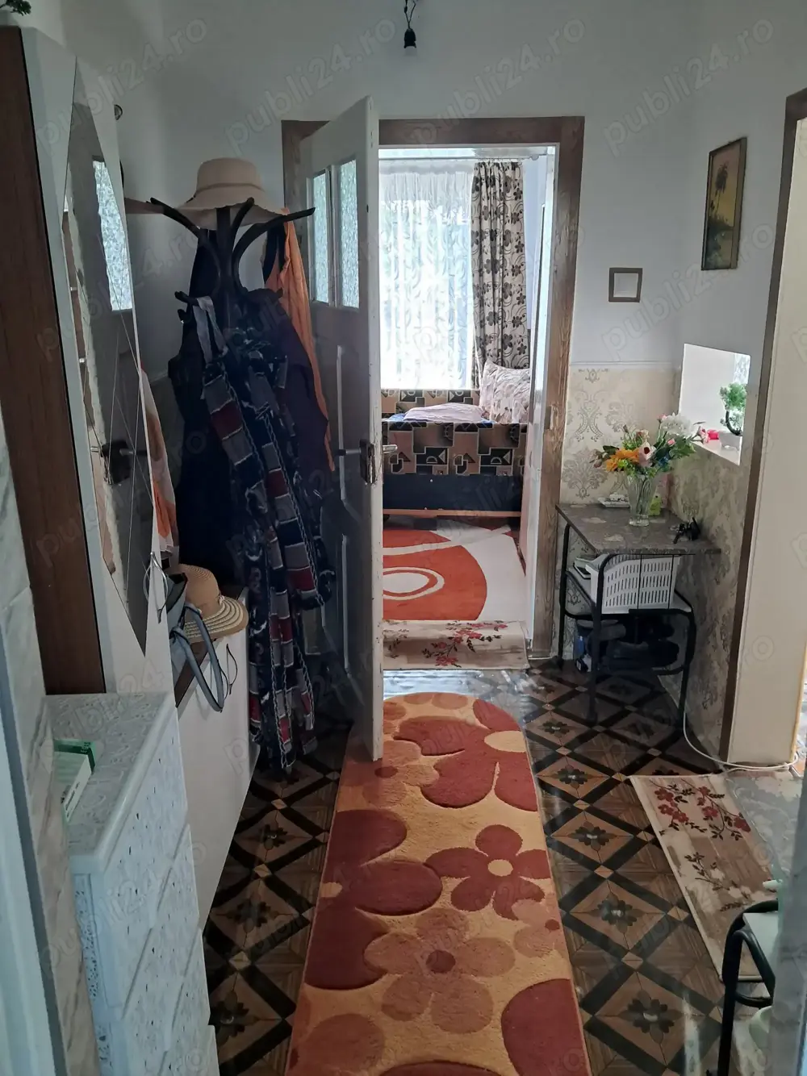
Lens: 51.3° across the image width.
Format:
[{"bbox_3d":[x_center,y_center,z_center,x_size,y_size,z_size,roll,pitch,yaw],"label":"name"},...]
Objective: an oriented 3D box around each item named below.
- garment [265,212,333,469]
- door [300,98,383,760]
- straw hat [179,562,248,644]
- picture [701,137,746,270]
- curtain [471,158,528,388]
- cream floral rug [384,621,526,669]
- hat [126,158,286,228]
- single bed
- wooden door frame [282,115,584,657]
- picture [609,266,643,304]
[{"bbox_3d":[-0.334,-0.608,2.682,0.230,0.800,0.160,0,17,0],"label":"garment"},{"bbox_3d":[-0.213,-0.331,2.931,0.042,2.006,0.867,-5,18,-17],"label":"door"},{"bbox_3d":[-0.580,0.168,2.325,0.310,0.145,0.310,0,17,0],"label":"straw hat"},{"bbox_3d":[1.037,-1.080,2.752,0.025,0.380,0.330,0,17,0],"label":"picture"},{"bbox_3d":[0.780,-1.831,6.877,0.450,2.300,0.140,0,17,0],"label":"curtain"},{"bbox_3d":[0.108,0.450,3.611,0.820,0.070,0.370,0,17,0],"label":"cream floral rug"},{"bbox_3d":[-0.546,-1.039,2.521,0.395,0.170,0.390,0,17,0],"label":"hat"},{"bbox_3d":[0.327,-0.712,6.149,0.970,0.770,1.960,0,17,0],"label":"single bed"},{"bbox_3d":[0.107,-0.508,3.373,1.090,2.135,0.140,0,17,0],"label":"wooden door frame"},{"bbox_3d":[0.821,-0.931,3.095,0.118,0.121,0.018,0,17,0],"label":"picture"}]

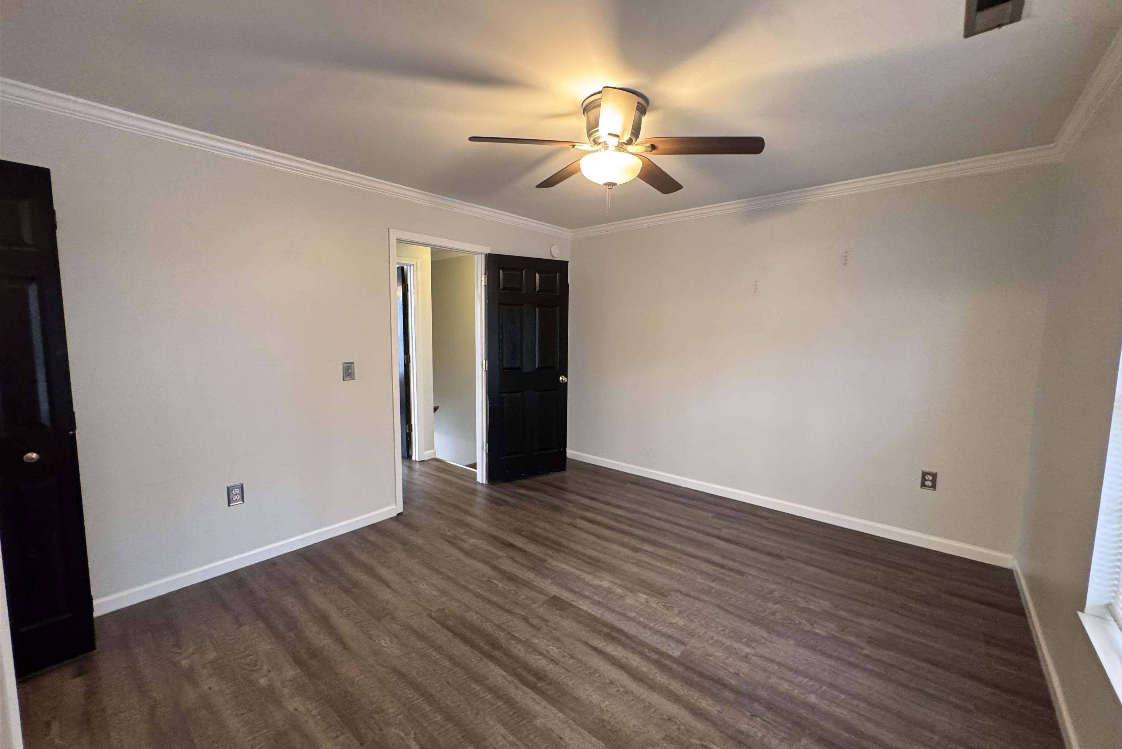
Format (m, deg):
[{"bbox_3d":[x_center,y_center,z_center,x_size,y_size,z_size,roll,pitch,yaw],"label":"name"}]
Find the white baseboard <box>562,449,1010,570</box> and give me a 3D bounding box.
[{"bbox_3d":[1.389,0.995,3.793,3.458,0.081,0.018,5,7,40],"label":"white baseboard"}]

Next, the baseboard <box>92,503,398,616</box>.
[{"bbox_3d":[-1.764,1.079,2.754,0.018,0.081,1.668,5,7,40],"label":"baseboard"}]

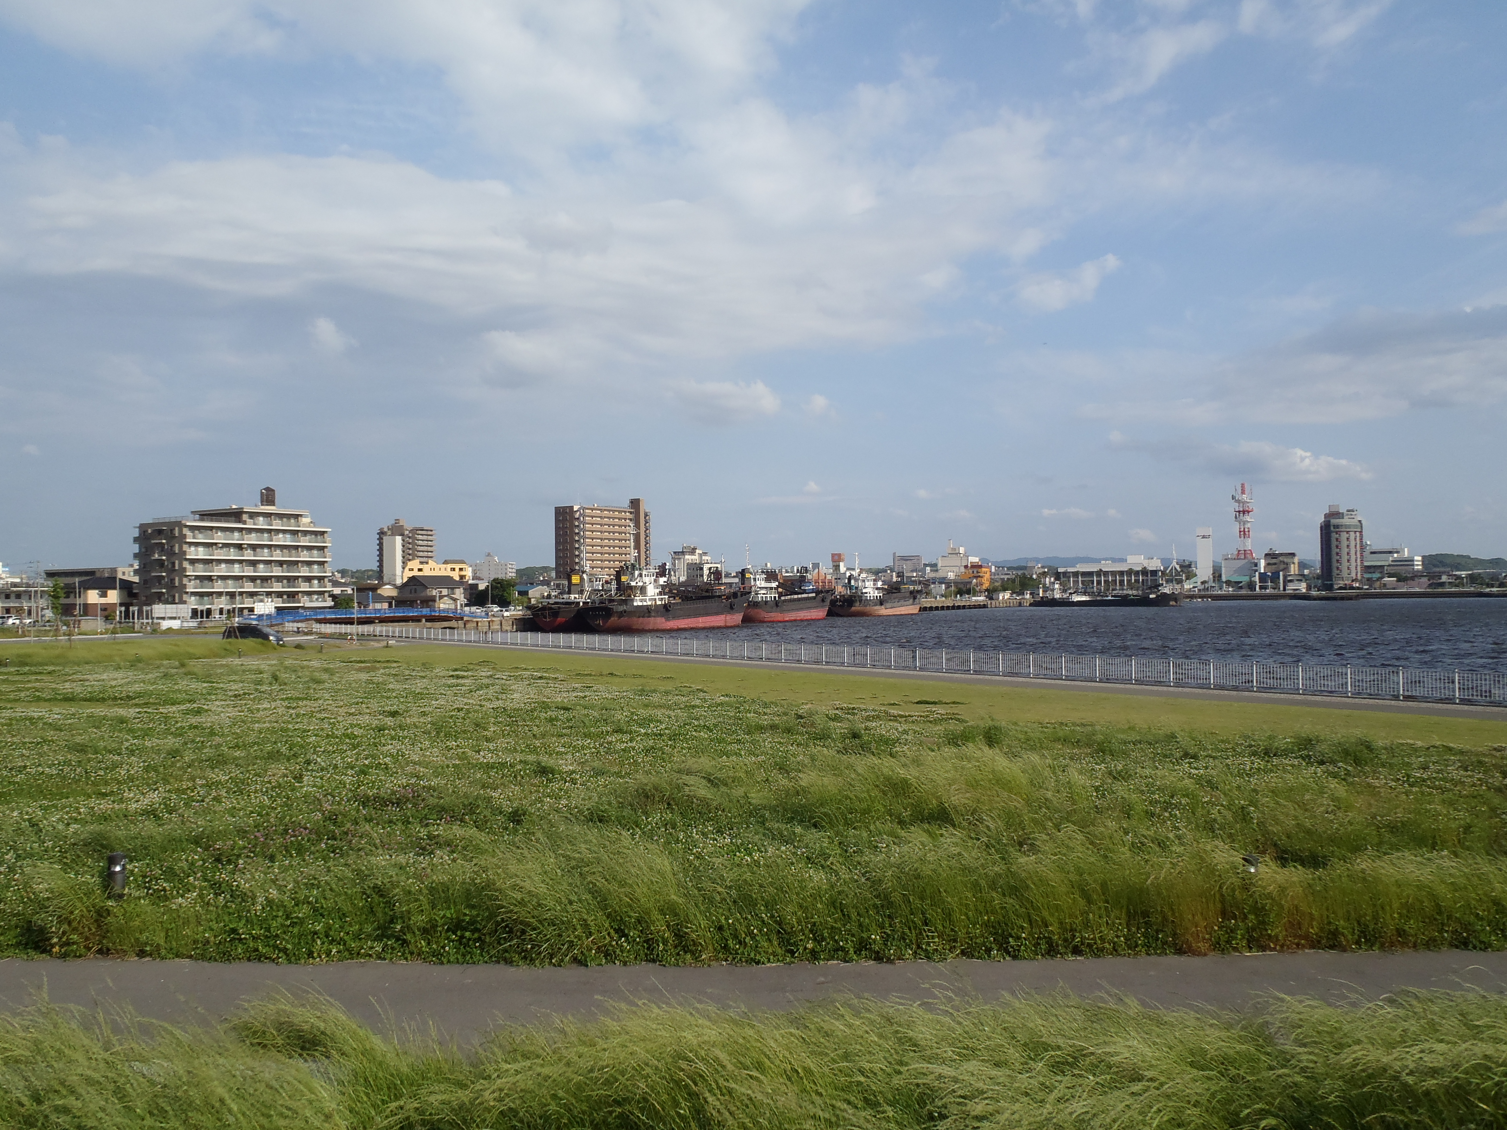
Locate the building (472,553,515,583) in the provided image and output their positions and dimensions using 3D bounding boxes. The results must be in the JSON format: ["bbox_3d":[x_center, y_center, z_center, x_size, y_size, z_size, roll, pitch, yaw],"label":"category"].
[{"bbox_3d":[-190.690,8.630,899.990,38.000,34.200,11.000,-1,-1,33],"label":"building"}]

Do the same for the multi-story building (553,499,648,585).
[{"bbox_3d":[-62.040,-5.760,506.580,18.500,43.200,41.000,-1,-1,33],"label":"multi-story building"}]

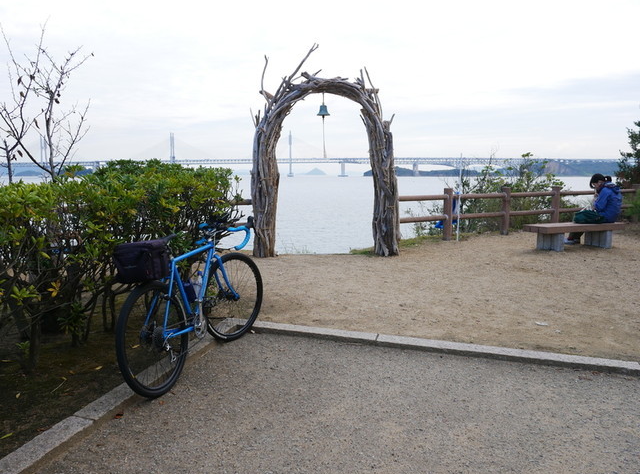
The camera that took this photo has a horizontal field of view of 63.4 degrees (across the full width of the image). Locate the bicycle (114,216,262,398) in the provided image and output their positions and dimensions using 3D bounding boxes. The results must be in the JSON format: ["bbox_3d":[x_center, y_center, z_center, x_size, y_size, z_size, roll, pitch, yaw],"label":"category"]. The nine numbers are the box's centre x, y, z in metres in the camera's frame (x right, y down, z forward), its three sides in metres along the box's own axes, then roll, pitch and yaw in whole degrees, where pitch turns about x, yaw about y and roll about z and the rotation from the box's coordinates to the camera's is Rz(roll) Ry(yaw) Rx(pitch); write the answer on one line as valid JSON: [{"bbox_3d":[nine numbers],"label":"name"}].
[{"bbox_3d":[-0.877,0.393,3.582,0.500,1.000,1.700,-3,5,19],"label":"bicycle"}]

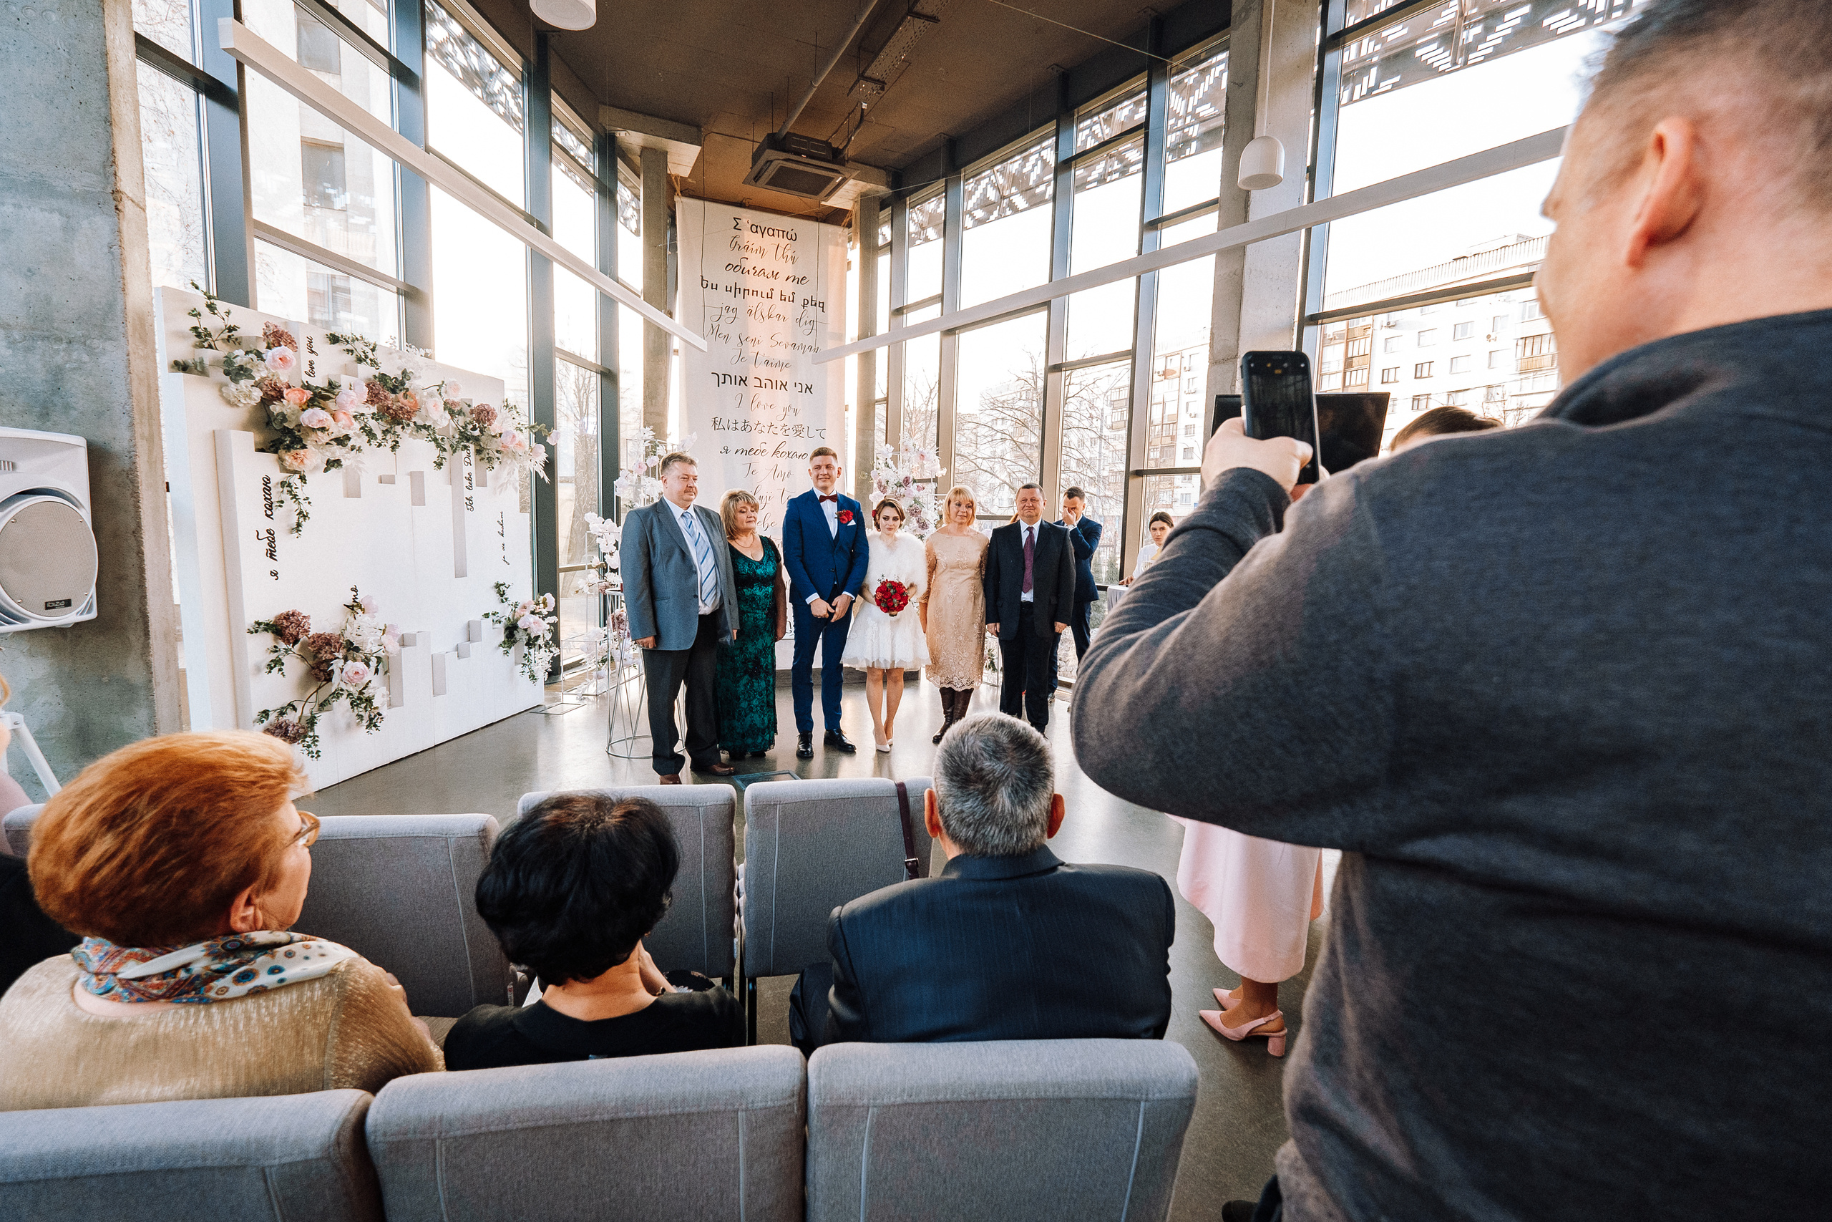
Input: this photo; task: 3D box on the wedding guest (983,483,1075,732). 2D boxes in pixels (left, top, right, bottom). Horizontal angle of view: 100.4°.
[{"bbox_3d":[0.818,-0.028,5.641,0.610,1.794,0.370,2,6,0],"label":"wedding guest"}]

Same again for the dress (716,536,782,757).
[{"bbox_3d":[-1.016,0.208,4.630,0.440,1.321,0.340,0,6,-14],"label":"dress"}]

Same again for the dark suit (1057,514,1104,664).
[{"bbox_3d":[1.342,-0.014,6.359,0.460,1.497,0.380,4,6,19],"label":"dark suit"}]

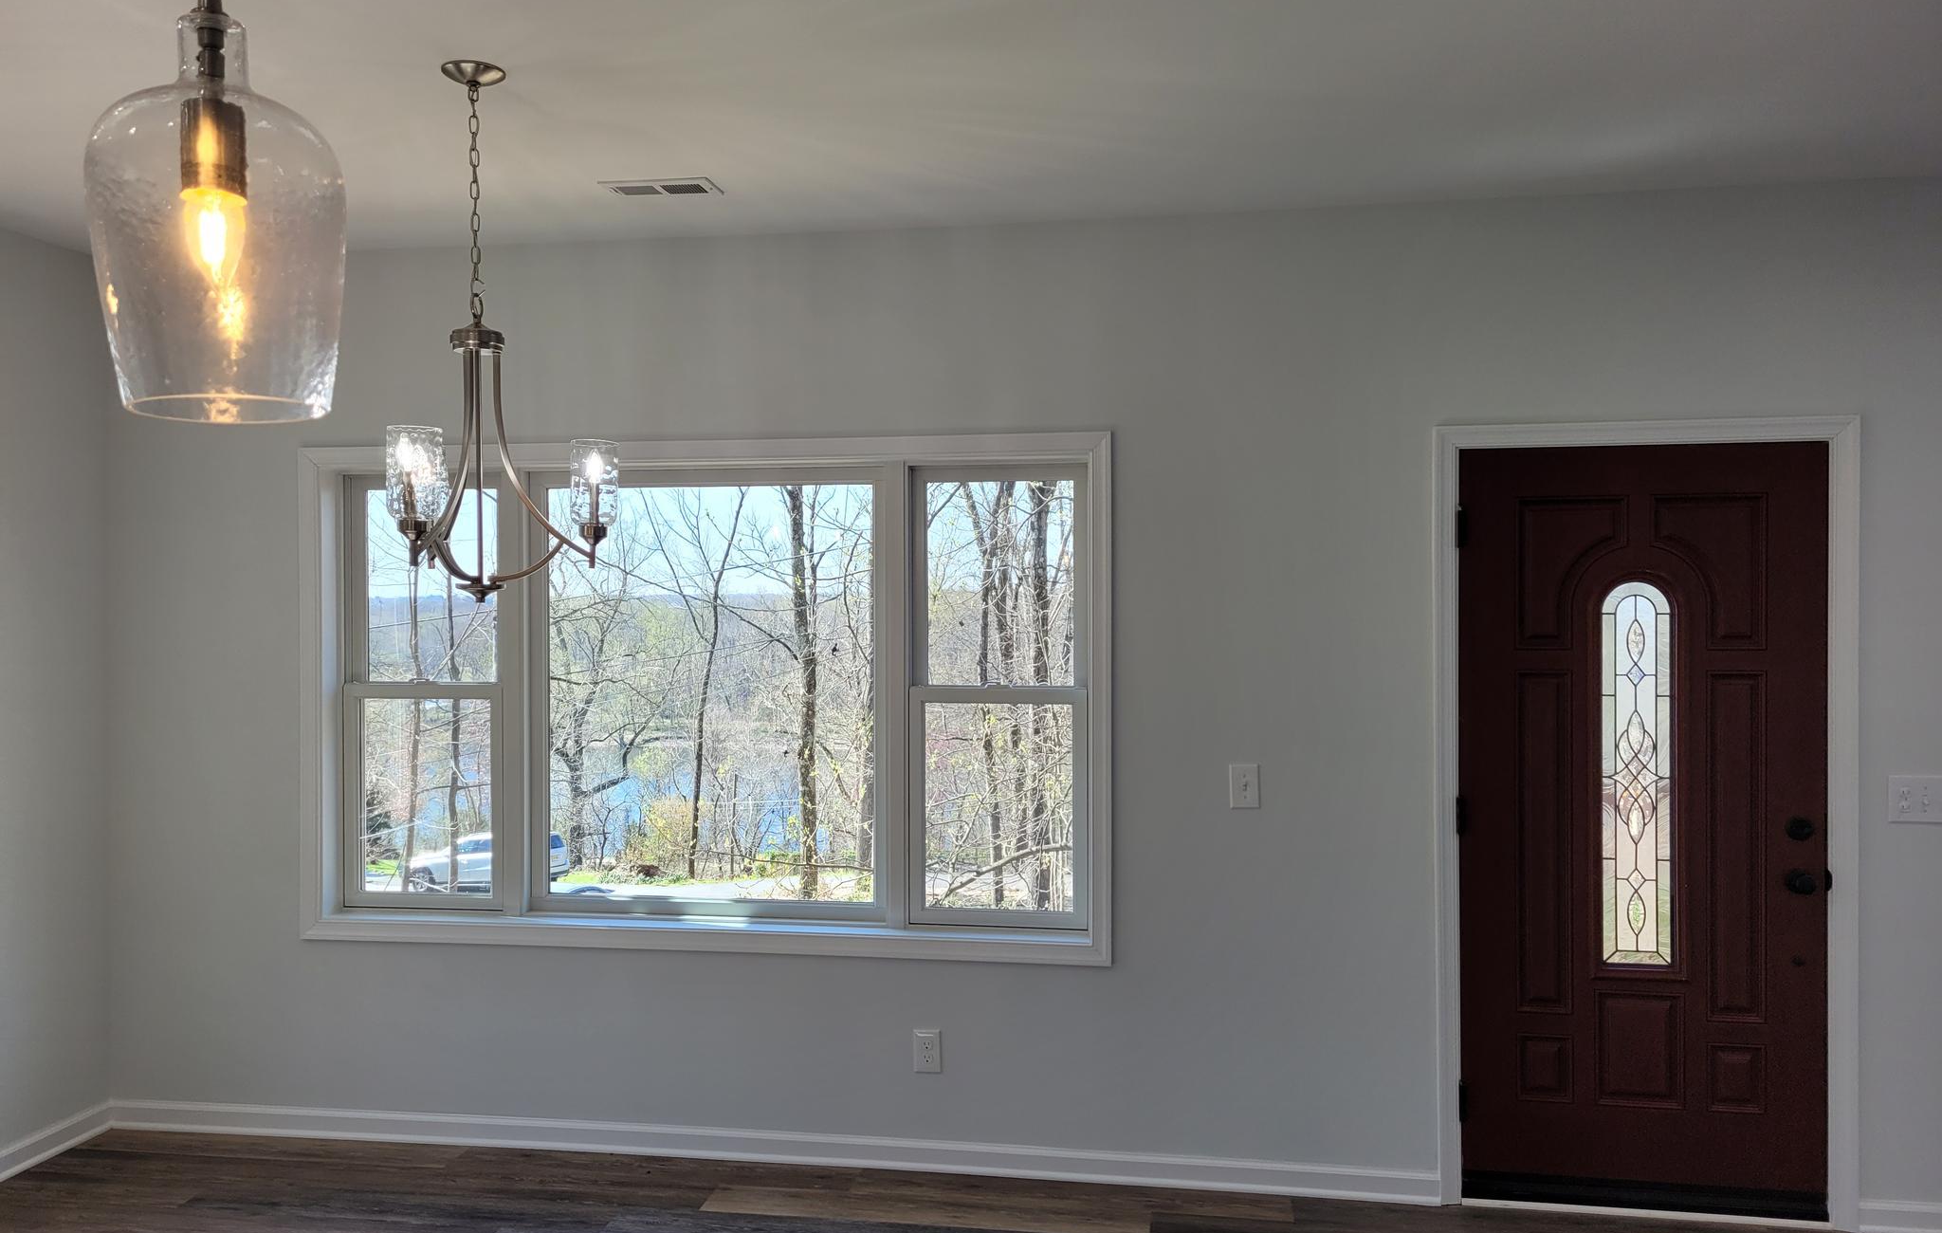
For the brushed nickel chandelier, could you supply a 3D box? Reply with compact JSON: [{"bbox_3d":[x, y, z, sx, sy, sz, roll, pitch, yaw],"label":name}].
[{"bbox_3d":[-0.997,-0.567,2.934,0.490,1.078,0.480,0,0,9],"label":"brushed nickel chandelier"}]

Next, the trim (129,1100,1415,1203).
[{"bbox_3d":[-0.721,1.560,4.265,4.023,0.092,0.020,0,0,9],"label":"trim"}]

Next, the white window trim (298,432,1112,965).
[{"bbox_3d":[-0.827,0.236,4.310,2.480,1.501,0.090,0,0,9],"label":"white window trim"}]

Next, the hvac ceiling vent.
[{"bbox_3d":[-0.803,-1.105,3.793,0.289,0.018,0.151,0,0,9],"label":"hvac ceiling vent"}]

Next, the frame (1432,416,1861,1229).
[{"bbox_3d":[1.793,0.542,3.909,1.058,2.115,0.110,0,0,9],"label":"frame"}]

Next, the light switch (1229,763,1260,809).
[{"bbox_3d":[0.758,0.471,4.027,0.081,0.123,0.015,0,0,9],"label":"light switch"}]

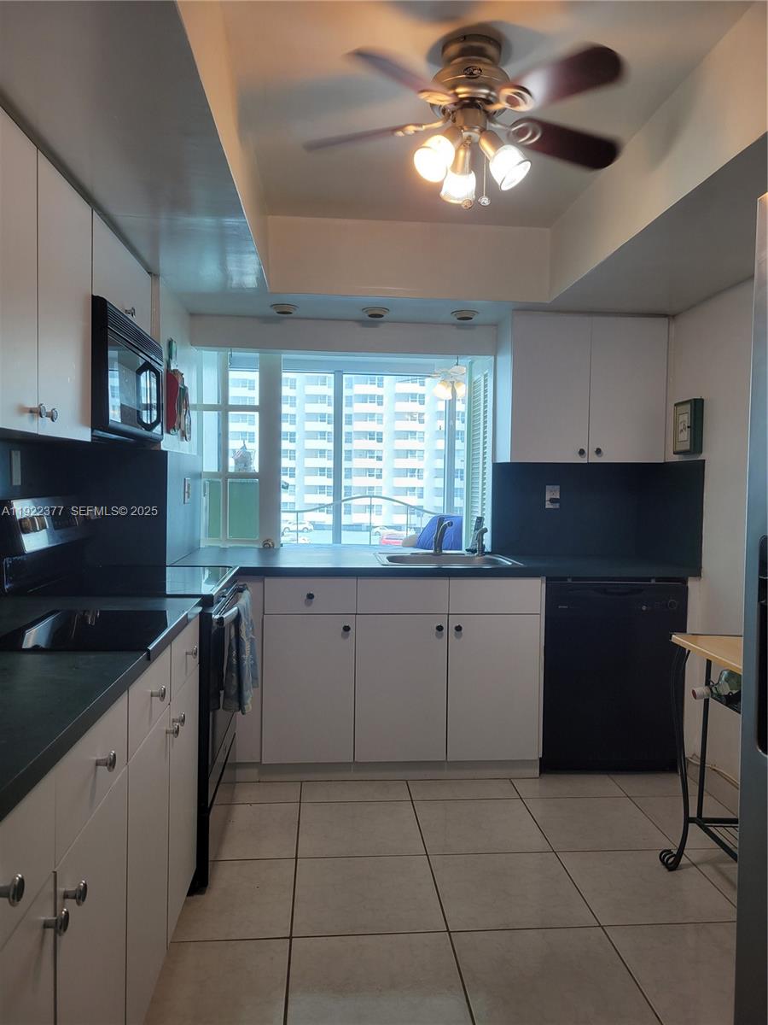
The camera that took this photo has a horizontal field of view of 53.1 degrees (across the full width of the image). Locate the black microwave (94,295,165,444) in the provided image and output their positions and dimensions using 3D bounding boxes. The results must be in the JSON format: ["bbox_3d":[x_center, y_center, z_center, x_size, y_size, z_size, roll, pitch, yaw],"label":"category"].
[{"bbox_3d":[-1.016,-0.442,2.599,0.387,0.405,0.757,1,3,-5],"label":"black microwave"}]

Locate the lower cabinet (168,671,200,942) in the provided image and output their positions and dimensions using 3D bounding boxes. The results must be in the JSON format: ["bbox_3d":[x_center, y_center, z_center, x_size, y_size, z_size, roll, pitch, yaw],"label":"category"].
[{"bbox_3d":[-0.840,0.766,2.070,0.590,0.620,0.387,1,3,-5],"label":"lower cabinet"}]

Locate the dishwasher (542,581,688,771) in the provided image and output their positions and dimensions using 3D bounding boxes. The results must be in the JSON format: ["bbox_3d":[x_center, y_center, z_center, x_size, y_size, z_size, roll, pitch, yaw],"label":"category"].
[{"bbox_3d":[0.949,0.697,3.530,0.610,0.858,0.600,1,3,-5],"label":"dishwasher"}]

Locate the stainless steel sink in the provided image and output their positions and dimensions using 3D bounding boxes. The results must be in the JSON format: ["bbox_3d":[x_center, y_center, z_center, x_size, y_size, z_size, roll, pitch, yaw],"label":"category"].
[{"bbox_3d":[0.279,0.301,3.472,0.615,0.183,0.535,1,3,-5],"label":"stainless steel sink"}]

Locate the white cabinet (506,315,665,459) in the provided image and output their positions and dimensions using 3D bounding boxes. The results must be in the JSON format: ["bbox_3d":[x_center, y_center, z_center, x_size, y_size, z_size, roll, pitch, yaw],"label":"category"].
[{"bbox_3d":[0.914,-0.561,3.629,0.719,0.662,0.335,1,3,-5],"label":"white cabinet"}]

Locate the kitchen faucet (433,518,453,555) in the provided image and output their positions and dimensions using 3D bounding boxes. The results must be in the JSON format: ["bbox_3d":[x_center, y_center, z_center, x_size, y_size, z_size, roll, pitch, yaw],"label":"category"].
[{"bbox_3d":[0.276,0.119,3.602,0.060,0.180,0.200,0,3,-13],"label":"kitchen faucet"}]

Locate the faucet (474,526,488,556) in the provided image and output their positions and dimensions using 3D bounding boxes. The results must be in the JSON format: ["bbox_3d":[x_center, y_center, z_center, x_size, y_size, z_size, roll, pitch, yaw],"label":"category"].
[{"bbox_3d":[0.472,0.138,3.653,0.042,0.137,0.085,0,3,-25],"label":"faucet"}]

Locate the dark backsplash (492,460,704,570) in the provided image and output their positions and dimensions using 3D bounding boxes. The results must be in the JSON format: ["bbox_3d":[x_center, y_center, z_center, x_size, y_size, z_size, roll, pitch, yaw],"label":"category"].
[{"bbox_3d":[0.942,-0.006,3.508,0.765,0.456,0.640,1,3,-5],"label":"dark backsplash"}]

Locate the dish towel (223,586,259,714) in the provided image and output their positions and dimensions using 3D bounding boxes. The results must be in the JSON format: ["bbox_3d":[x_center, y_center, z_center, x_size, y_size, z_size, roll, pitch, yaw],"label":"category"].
[{"bbox_3d":[-0.518,0.494,2.803,0.095,0.410,0.400,1,3,-5],"label":"dish towel"}]

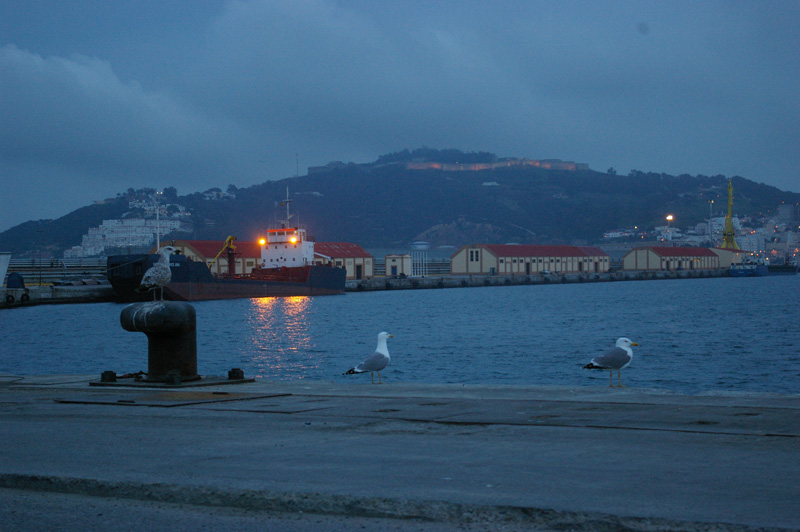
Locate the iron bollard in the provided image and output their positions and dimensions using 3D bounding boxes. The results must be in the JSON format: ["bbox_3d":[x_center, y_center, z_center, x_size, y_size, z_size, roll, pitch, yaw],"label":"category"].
[{"bbox_3d":[-2.208,0.695,16.750,0.680,0.750,0.600,-1,0,35],"label":"iron bollard"}]

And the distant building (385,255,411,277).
[{"bbox_3d":[-0.233,0.070,498.931,4.900,5.800,6.400,-1,0,24],"label":"distant building"}]

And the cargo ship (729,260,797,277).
[{"bbox_3d":[154.816,0.215,776.580,11.000,8.000,74.000,-1,0,24],"label":"cargo ship"}]

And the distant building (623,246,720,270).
[{"bbox_3d":[109.752,-2.660,731.069,14.700,8.600,87.000,-1,0,24],"label":"distant building"}]

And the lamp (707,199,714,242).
[{"bbox_3d":[143.253,-14.764,840.000,1.500,31.000,2.500,-1,0,24],"label":"lamp"}]

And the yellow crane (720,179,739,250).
[{"bbox_3d":[156.110,-20.311,860.000,11.000,42.000,13.000,-1,0,24],"label":"yellow crane"}]

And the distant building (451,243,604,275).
[{"bbox_3d":[43.441,-1.882,581.861,14.600,8.900,107.000,-1,0,24],"label":"distant building"}]

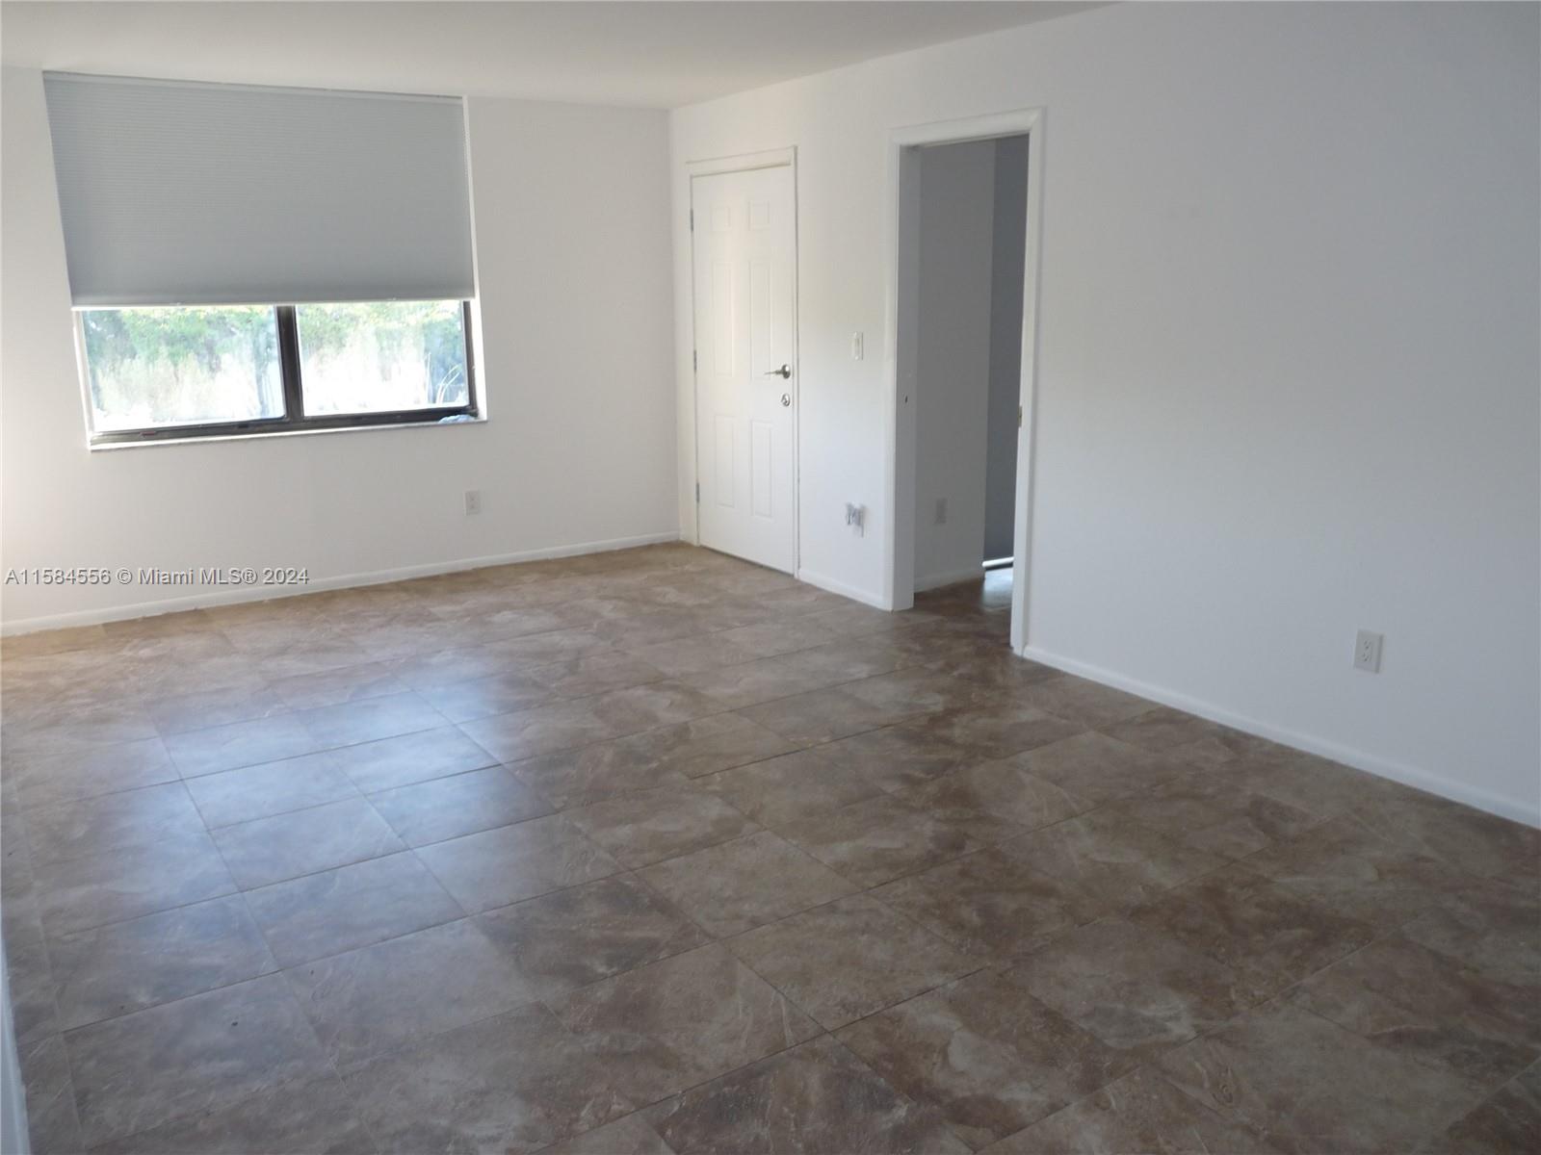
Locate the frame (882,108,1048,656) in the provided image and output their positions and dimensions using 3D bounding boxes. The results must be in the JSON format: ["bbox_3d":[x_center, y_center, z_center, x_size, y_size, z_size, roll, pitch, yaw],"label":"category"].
[{"bbox_3d":[0.821,-0.807,5.084,0.140,2.128,0.912,-10,17,-33],"label":"frame"}]

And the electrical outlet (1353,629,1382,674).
[{"bbox_3d":[1.841,0.230,3.704,0.012,0.124,0.078,-10,17,-33],"label":"electrical outlet"}]

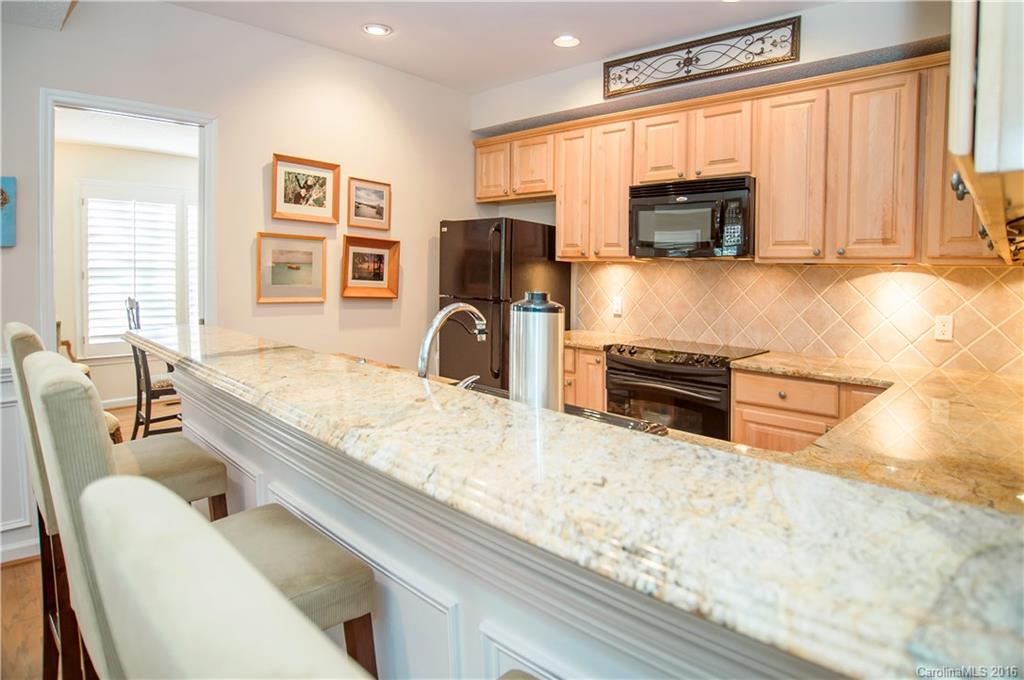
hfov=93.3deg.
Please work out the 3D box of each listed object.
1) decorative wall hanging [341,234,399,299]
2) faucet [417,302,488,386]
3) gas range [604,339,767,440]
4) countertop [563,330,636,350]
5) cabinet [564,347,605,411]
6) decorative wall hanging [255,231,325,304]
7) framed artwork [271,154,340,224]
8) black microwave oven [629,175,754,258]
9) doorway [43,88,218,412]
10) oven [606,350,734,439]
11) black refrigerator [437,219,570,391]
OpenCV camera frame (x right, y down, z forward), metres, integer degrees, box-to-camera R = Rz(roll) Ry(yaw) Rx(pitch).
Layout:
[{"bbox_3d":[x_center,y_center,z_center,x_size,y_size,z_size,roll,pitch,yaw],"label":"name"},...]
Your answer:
[{"bbox_3d":[-1.040,-0.524,3.520,0.070,0.420,0.450,5,5,44],"label":"decorative wall hanging"},{"bbox_3d":[-0.150,0.070,1.440,0.100,0.360,0.240,5,5,42],"label":"faucet"},{"bbox_3d":[1.140,0.540,3.160,0.760,0.940,0.690,5,5,39],"label":"gas range"},{"bbox_3d":[0.562,0.020,3.622,0.768,0.047,0.656,5,5,41],"label":"countertop"},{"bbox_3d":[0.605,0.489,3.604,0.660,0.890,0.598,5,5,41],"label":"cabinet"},{"bbox_3d":[-1.471,-0.481,3.267,0.446,0.460,0.035,-2,5,-42],"label":"decorative wall hanging"},{"bbox_3d":[-1.391,-1.026,3.320,0.449,0.418,0.035,-2,5,-42],"label":"framed artwork"},{"bbox_3d":[1.261,-0.788,3.231,0.758,0.476,0.415,5,5,41],"label":"black microwave oven"},{"bbox_3d":[-2.030,-0.100,2.650,0.150,2.200,0.800,5,5,43],"label":"doorway"},{"bbox_3d":[1.115,0.590,3.130,0.760,0.850,0.640,5,5,39],"label":"oven"},{"bbox_3d":[-0.080,-0.055,4.018,0.699,1.825,0.733,5,5,41],"label":"black refrigerator"}]

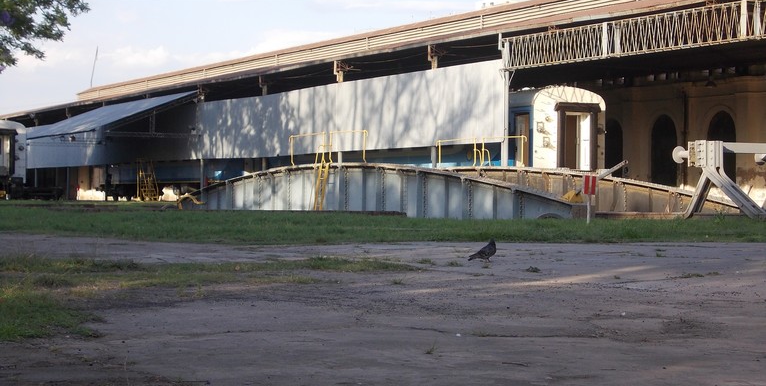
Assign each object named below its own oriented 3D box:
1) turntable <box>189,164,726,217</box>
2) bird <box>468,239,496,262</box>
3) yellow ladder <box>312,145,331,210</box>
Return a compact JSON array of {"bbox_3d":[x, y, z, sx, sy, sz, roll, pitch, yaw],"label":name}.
[{"bbox_3d":[0.152,0.257,41.036,4.400,1.950,23.000,1,-1,-27],"label":"turntable"},{"bbox_3d":[1.052,0.608,16.600,0.290,0.250,0.125,0,-1,0],"label":"bird"},{"bbox_3d":[-1.595,-0.188,40.077,0.450,2.100,0.500,1,-1,-27],"label":"yellow ladder"}]

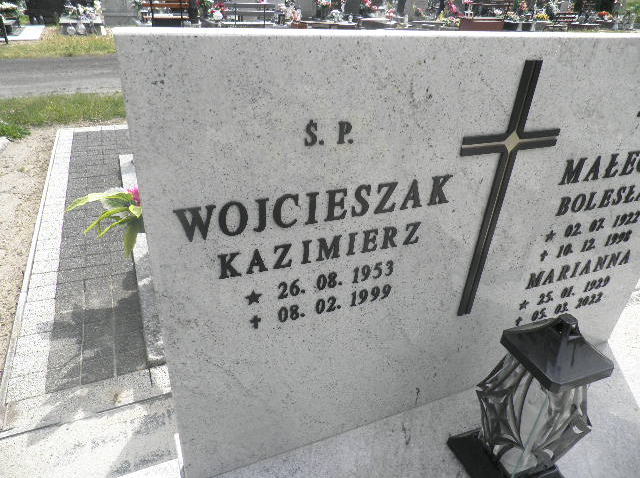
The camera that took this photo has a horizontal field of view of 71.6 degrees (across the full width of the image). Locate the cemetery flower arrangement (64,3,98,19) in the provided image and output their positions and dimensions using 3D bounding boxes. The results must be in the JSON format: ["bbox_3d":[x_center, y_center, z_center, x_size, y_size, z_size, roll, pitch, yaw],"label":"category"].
[{"bbox_3d":[-4.939,-4.704,9.177,0.620,0.280,0.350,-10,33,-22],"label":"cemetery flower arrangement"}]

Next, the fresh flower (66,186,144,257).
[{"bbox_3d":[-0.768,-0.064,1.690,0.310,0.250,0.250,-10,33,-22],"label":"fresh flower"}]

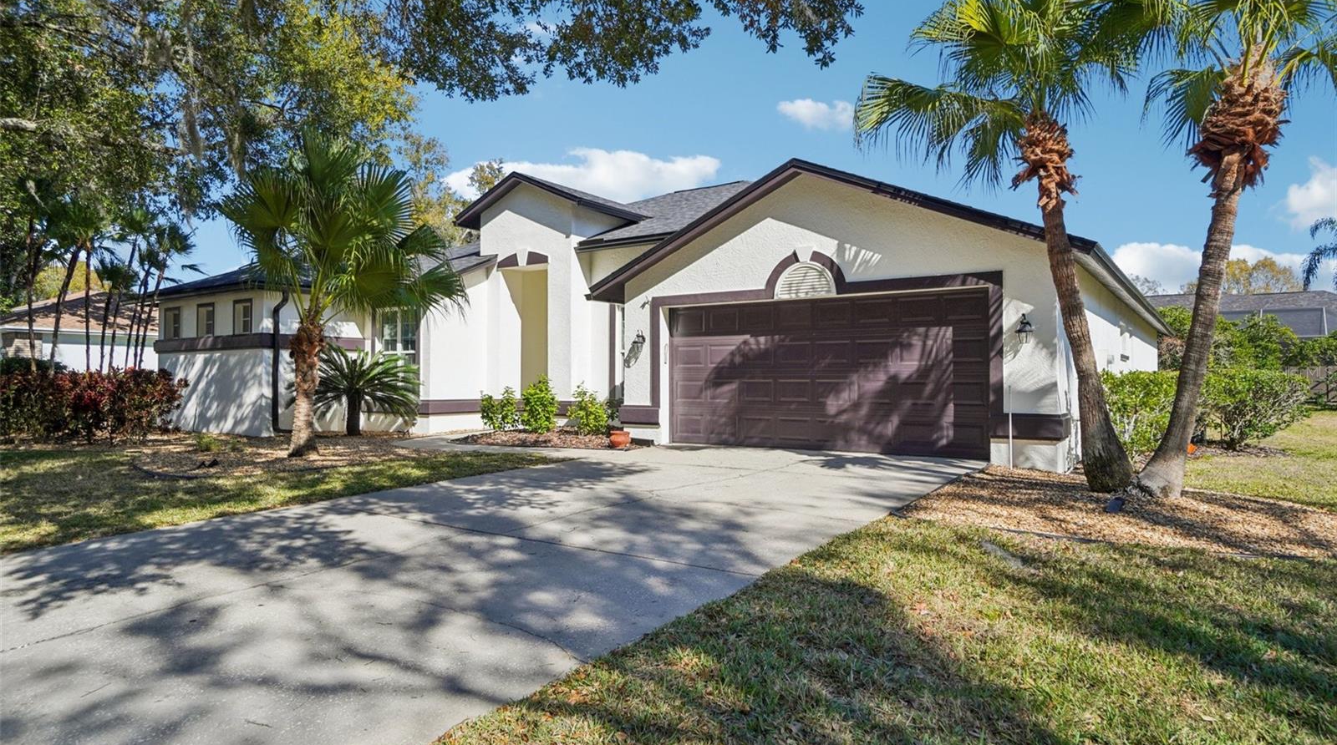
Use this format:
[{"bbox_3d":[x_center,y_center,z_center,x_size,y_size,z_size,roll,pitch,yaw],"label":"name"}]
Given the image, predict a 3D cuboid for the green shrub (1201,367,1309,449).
[{"bbox_3d":[9.621,0.591,12.800,1.835,1.354,1.600,0,-1,0],"label":"green shrub"}]

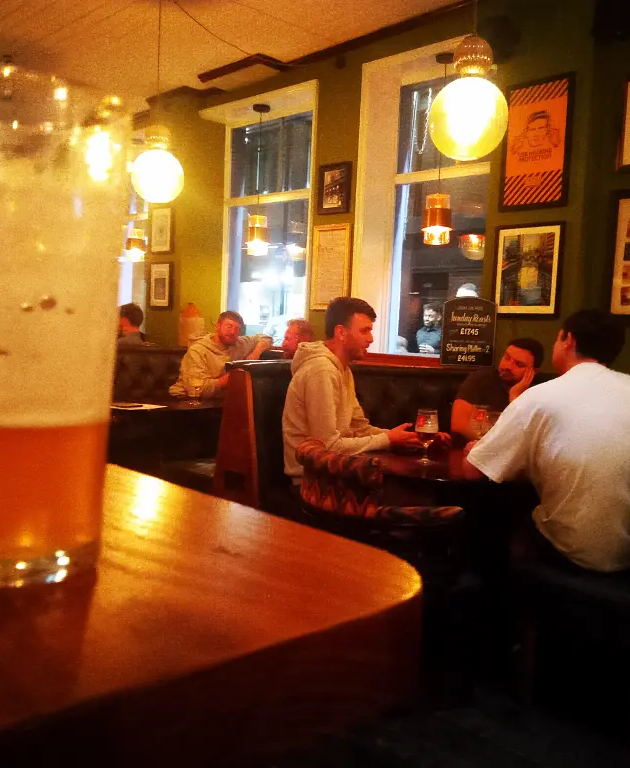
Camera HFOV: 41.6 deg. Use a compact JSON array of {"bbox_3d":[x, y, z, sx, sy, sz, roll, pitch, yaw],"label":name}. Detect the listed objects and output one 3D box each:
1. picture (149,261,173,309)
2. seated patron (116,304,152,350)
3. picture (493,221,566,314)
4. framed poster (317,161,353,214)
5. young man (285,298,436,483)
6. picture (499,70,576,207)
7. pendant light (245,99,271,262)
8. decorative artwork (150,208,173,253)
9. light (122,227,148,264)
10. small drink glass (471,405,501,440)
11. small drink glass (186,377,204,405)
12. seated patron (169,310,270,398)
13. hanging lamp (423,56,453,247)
[{"bbox_3d":[-1.145,-0.735,6.179,0.030,0.345,0.320,-2,7,-43],"label":"picture"},{"bbox_3d":[-1.396,0.057,6.100,0.500,1.300,0.750,-2,7,-43],"label":"seated patron"},{"bbox_3d":[1.185,-0.631,4.600,0.030,0.514,0.418,0,5,-45],"label":"picture"},{"bbox_3d":[0.142,-1.328,5.641,0.030,0.335,0.302,0,5,-45],"label":"framed poster"},{"bbox_3d":[0.187,0.335,3.301,0.740,1.340,0.500,6,6,35],"label":"young man"},{"bbox_3d":[1.224,-1.314,4.555,0.030,0.702,0.416,0,5,-45],"label":"picture"},{"bbox_3d":[-0.430,-1.611,6.577,0.170,1.221,0.170,3,3,0],"label":"pendant light"},{"bbox_3d":[-1.312,-1.319,7.101,0.030,0.408,0.339,0,5,-45],"label":"decorative artwork"},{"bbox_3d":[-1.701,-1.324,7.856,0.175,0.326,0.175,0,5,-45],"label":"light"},{"bbox_3d":[0.641,0.191,3.150,0.088,0.190,0.088,-2,7,-43],"label":"small drink glass"},{"bbox_3d":[-0.669,0.026,4.600,0.085,0.170,0.085,2,5,0],"label":"small drink glass"},{"bbox_3d":[-0.600,0.173,5.100,0.640,1.270,0.720,2,5,-10],"label":"seated patron"},{"bbox_3d":[0.687,-1.263,4.500,0.165,1.030,0.165,-2,7,-43],"label":"hanging lamp"}]

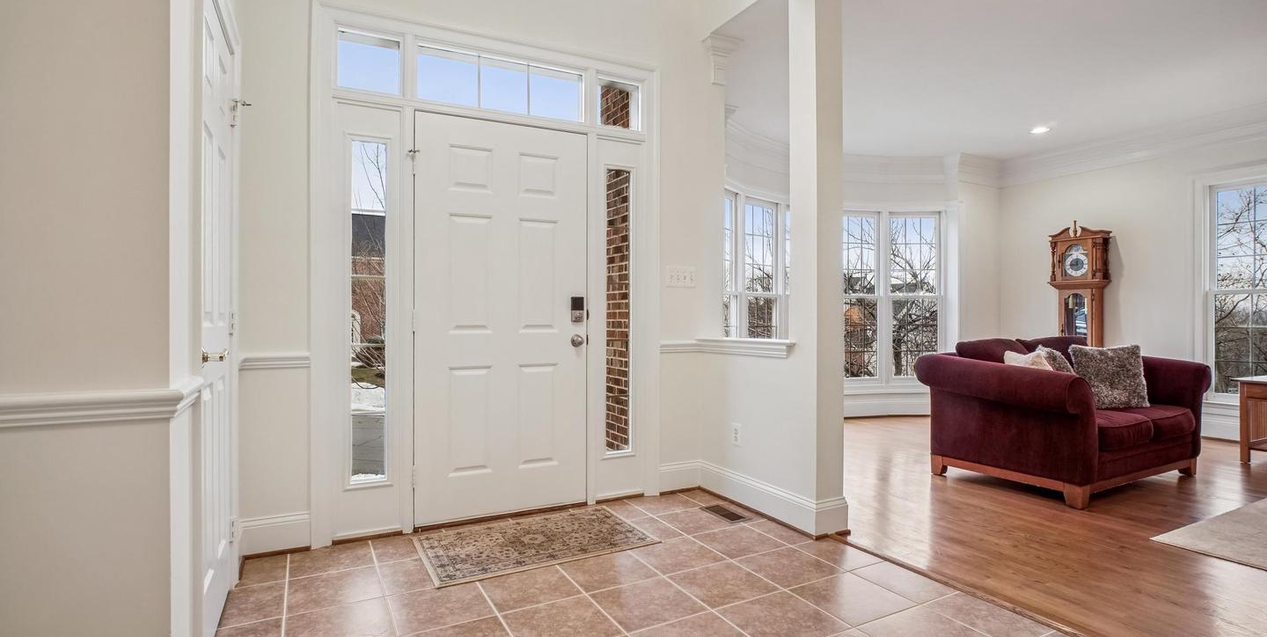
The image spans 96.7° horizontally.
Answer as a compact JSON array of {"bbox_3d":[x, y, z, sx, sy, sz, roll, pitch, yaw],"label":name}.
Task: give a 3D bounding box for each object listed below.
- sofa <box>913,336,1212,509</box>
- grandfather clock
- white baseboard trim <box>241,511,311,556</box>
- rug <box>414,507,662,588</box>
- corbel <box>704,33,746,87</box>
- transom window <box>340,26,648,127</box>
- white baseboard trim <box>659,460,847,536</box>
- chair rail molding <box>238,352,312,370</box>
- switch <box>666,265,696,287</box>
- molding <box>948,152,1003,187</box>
[{"bbox_3d":[2.833,0.591,3.741,1.730,0.880,0.910,0,0,-28],"label":"sofa"},{"bbox_3d":[4.375,0.045,5.535,0.270,1.950,0.460,0,0,-28],"label":"grandfather clock"},{"bbox_3d":[-1.619,0.976,2.549,0.270,0.165,0.025,0,0,-25],"label":"white baseboard trim"},{"bbox_3d":[-0.462,1.045,2.670,0.995,0.012,0.585,0,0,-28],"label":"rug"},{"bbox_3d":[0.542,-1.587,3.503,0.240,0.240,0.140,0,0,-25],"label":"corbel"},{"bbox_3d":[-0.687,-1.244,3.003,1.610,0.300,0.090,0,0,-25],"label":"transom window"},{"bbox_3d":[0.606,0.964,3.051,0.560,0.160,0.950,0,0,-27],"label":"white baseboard trim"},{"bbox_3d":[-1.614,0.191,2.542,0.290,0.070,0.035,0,0,-25],"label":"chair rail molding"},{"bbox_3d":[0.293,-0.255,3.436,0.205,0.120,0.012,0,0,-25],"label":"switch"},{"bbox_3d":[3.651,-1.589,6.028,0.740,0.260,0.130,0,0,-26],"label":"molding"}]

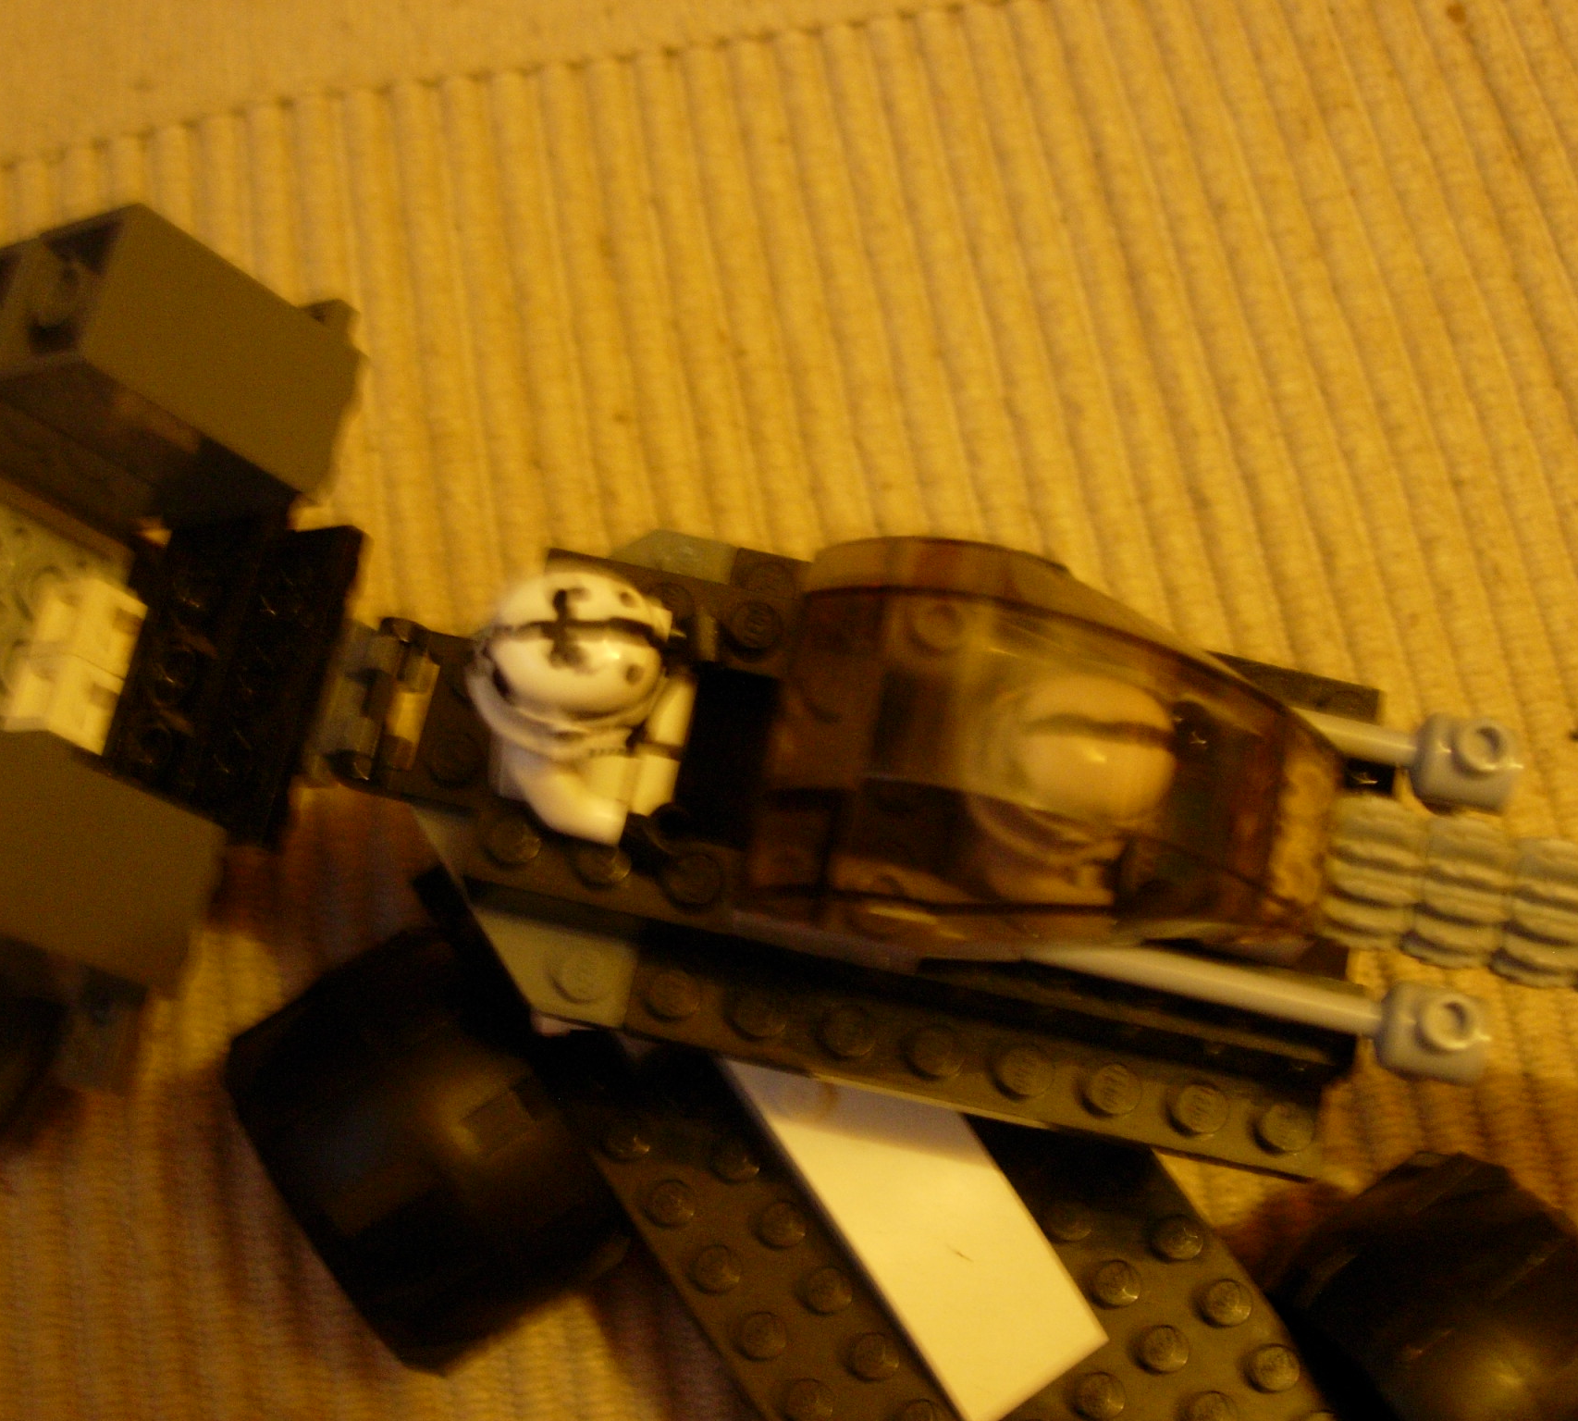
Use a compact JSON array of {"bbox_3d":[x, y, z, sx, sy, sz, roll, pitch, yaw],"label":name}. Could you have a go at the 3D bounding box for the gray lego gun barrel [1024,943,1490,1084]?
[{"bbox_3d":[0.037,0.023,0.188,0.042,0.009,0.007,12,69,-1],"label":"gray lego gun barrel"}]

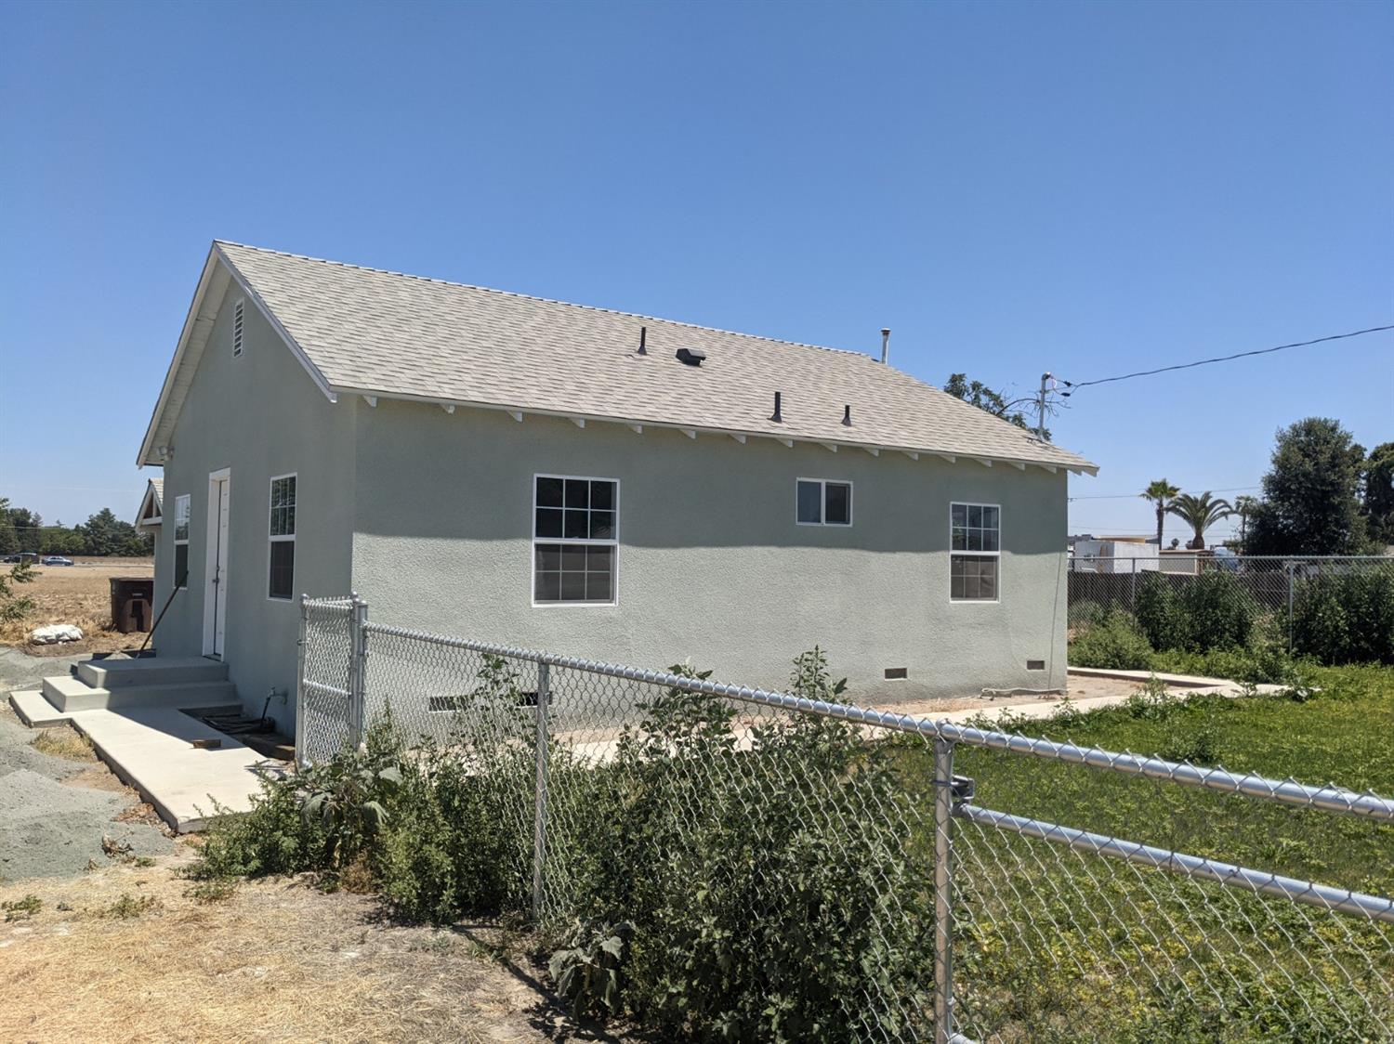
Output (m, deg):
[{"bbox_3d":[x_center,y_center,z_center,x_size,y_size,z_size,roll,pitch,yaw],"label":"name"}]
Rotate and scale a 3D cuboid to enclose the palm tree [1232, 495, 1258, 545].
[{"bbox_3d":[53.123,2.075,105.120,2.800,9.300,2.800,0,-3,27],"label":"palm tree"}]

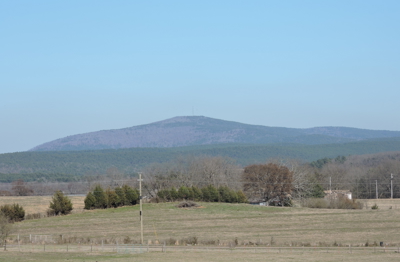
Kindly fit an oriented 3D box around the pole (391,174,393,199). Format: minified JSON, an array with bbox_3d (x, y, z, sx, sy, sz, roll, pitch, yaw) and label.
[{"bbox_3d":[65.420,18.930,670.000,0.500,8.900,0.450,-1,-1,0],"label":"pole"}]

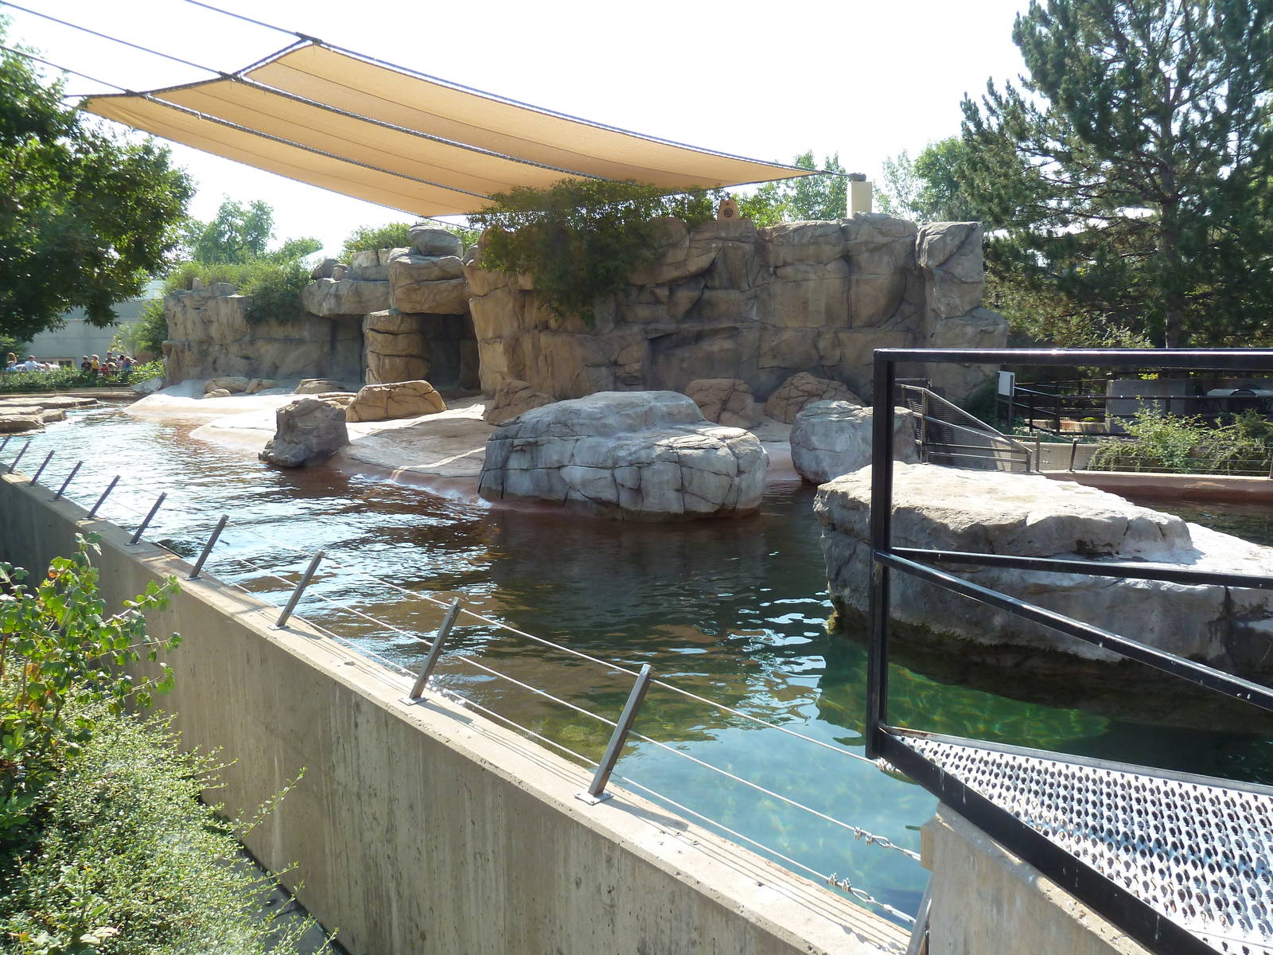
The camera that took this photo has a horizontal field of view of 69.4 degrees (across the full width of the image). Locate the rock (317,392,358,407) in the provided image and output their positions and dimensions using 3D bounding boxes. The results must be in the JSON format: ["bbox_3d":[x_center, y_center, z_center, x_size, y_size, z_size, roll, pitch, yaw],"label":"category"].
[{"bbox_3d":[-6.595,-1.707,20.300,1.000,0.380,0.800,-2,8,-11],"label":"rock"}]

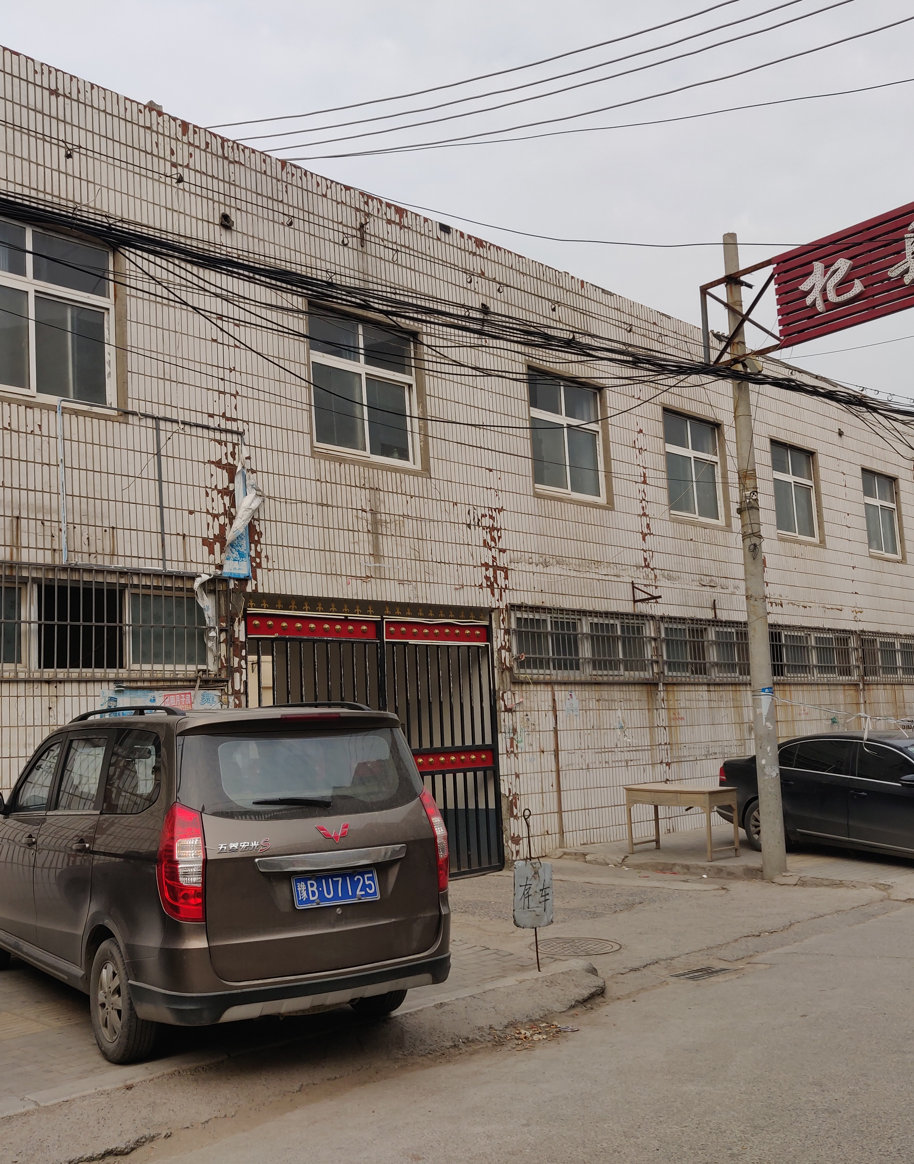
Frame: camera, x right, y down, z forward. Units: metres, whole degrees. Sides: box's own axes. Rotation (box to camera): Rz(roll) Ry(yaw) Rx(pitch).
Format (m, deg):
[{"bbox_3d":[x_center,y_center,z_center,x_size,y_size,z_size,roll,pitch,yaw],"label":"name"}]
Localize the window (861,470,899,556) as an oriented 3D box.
[{"bbox_3d":[8.213,-1.248,21.762,1.620,1.700,0.150,5,-11,-44],"label":"window"}]

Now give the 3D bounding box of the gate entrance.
[{"bbox_3d":[-0.799,1.781,12.062,3.620,2.980,0.090,5,-12,-45],"label":"gate entrance"}]

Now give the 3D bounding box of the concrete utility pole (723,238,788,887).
[{"bbox_3d":[3.179,-0.431,12.080,0.235,6.992,0.235,6,-11,-44],"label":"concrete utility pole"}]

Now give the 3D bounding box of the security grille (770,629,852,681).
[{"bbox_3d":[6.010,1.263,18.865,2.780,0.800,0.120,5,-12,-45],"label":"security grille"}]

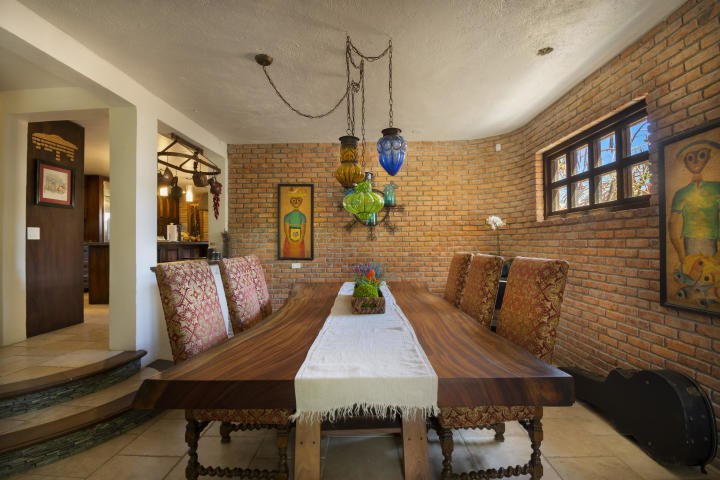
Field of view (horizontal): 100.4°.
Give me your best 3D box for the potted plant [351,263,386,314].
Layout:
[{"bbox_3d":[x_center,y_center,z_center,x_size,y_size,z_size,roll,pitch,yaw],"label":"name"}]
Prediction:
[{"bbox_3d":[0.050,0.278,1.860,0.220,0.265,0.380,0,0,0],"label":"potted plant"}]

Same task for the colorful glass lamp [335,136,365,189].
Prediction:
[{"bbox_3d":[-0.062,-0.491,1.900,0.185,0.330,0.185,0,0,0],"label":"colorful glass lamp"}]

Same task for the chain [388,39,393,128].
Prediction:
[{"bbox_3d":[0.200,-1.017,1.950,0.022,0.585,0.022,0,0,0],"label":"chain"}]

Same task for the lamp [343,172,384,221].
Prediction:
[{"bbox_3d":[0.027,-0.313,2.150,0.290,0.345,0.290,0,0,0],"label":"lamp"}]

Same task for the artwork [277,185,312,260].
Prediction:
[{"bbox_3d":[-0.865,-0.235,4.000,0.480,1.000,0.040,0,0,0],"label":"artwork"}]

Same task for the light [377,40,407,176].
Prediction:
[{"bbox_3d":[0.208,-0.855,1.950,0.190,0.884,0.190,0,0,0],"label":"light"}]

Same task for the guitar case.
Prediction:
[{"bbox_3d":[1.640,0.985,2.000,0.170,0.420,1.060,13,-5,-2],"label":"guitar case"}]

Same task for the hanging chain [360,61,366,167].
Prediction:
[{"bbox_3d":[0.026,-0.904,2.150,0.024,0.778,0.024,0,0,0],"label":"hanging chain"}]

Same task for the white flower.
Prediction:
[{"bbox_3d":[1.410,-0.180,3.100,0.200,0.165,0.170,0,0,27],"label":"white flower"}]

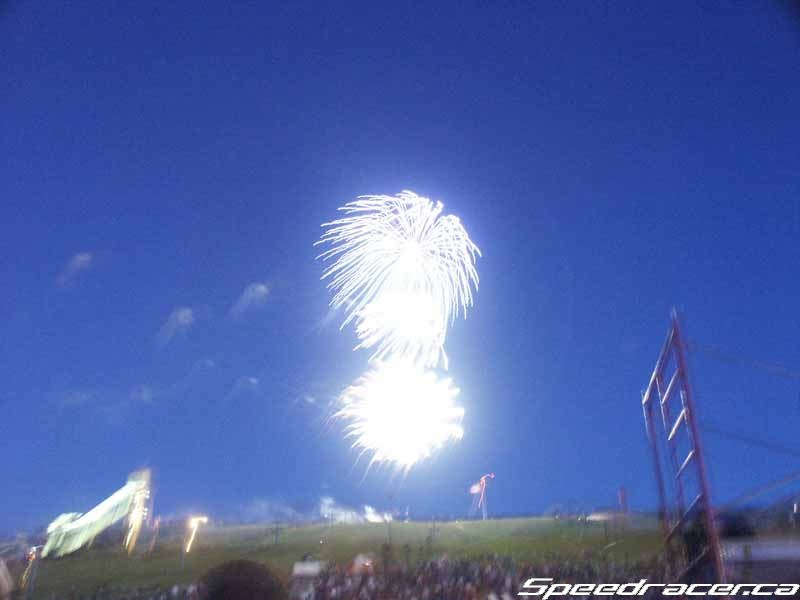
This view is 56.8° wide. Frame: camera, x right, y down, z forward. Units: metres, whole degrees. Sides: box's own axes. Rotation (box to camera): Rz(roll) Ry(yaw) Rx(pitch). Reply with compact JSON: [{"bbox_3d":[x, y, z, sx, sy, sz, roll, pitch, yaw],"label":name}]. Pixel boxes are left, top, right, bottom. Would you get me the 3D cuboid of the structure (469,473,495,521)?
[{"bbox_3d":[16.530,39.860,150.000,5.000,9.400,3.800,-3,-21,5],"label":"structure"}]

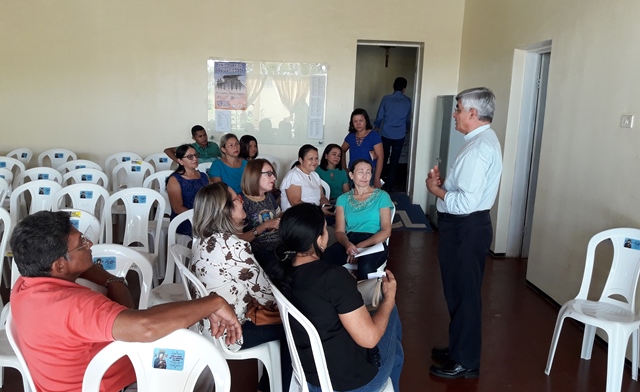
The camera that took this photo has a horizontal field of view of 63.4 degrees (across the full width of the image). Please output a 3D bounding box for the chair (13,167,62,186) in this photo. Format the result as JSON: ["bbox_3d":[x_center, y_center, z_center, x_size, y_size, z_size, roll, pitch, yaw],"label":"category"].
[{"bbox_3d":[-2.522,0.217,4.494,0.440,0.879,0.490,2,10,1],"label":"chair"}]

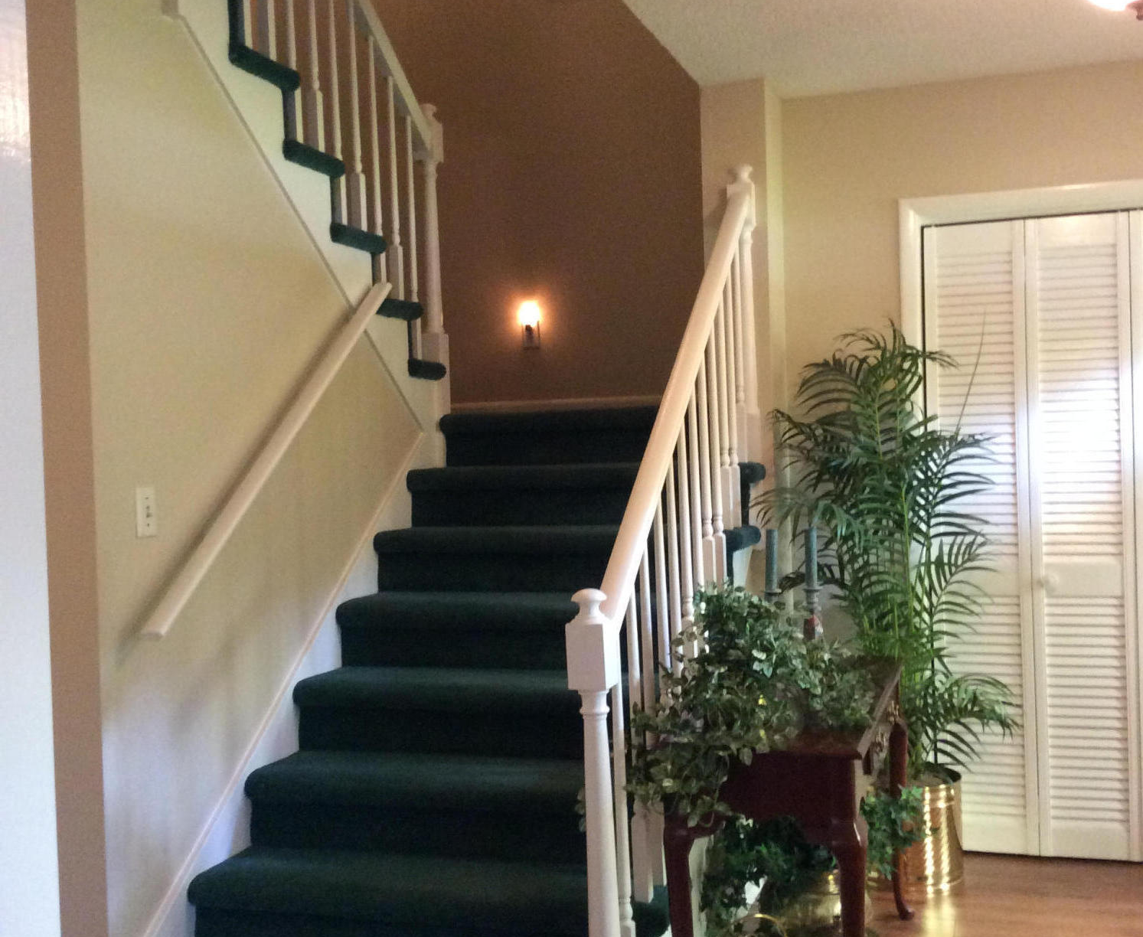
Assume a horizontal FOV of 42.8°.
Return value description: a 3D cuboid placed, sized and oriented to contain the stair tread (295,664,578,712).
[{"bbox_3d":[-0.159,0.590,3.867,1.130,0.058,0.301,-1,1,17],"label":"stair tread"}]

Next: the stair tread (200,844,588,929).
[{"bbox_3d":[-0.306,0.971,3.350,1.130,0.058,0.301,-1,1,17],"label":"stair tread"}]

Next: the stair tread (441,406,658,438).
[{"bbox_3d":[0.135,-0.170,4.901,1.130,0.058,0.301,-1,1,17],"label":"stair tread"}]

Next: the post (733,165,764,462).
[{"bbox_3d":[0.545,-0.481,4.581,0.080,0.936,0.080,-1,1,17],"label":"post"}]

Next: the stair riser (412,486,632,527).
[{"bbox_3d":[0.013,0.112,4.502,1.080,0.127,0.030,-1,1,17],"label":"stair riser"}]

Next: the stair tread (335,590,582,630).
[{"bbox_3d":[-0.086,0.400,4.125,1.130,0.058,0.301,-1,1,17],"label":"stair tread"}]

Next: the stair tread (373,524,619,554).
[{"bbox_3d":[-0.012,0.210,4.384,1.130,0.058,0.301,-1,1,17],"label":"stair tread"}]

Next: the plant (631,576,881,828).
[{"bbox_3d":[0.380,0.482,3.073,0.510,0.457,0.510,-1,1,17],"label":"plant"}]

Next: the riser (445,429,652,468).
[{"bbox_3d":[0.085,-0.077,4.759,1.080,0.127,0.030,-1,1,17],"label":"riser"}]

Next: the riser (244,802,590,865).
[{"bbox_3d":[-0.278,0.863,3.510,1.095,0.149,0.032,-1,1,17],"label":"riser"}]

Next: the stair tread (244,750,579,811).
[{"bbox_3d":[-0.238,0.772,3.576,1.100,0.055,0.301,-1,1,17],"label":"stair tread"}]

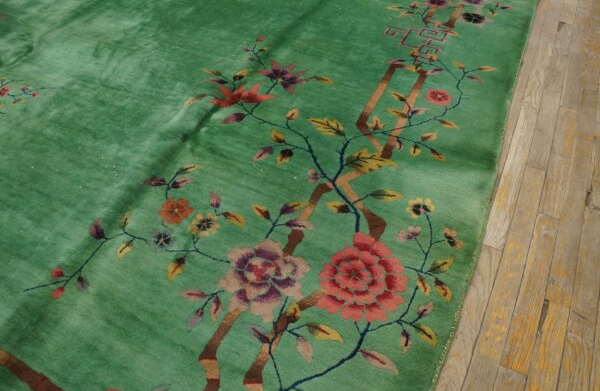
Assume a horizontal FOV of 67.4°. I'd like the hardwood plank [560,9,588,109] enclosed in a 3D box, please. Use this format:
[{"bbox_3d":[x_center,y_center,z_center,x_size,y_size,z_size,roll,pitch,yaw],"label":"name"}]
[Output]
[{"bbox_3d":[1.181,-0.606,1.932,0.059,0.020,0.878,16,50,21],"label":"hardwood plank"}]

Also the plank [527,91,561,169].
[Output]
[{"bbox_3d":[0.874,-0.237,1.610,0.058,0.020,0.466,17,50,22],"label":"plank"}]

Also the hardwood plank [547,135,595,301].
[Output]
[{"bbox_3d":[0.813,0.045,1.344,0.059,0.020,0.700,18,51,22],"label":"hardwood plank"}]

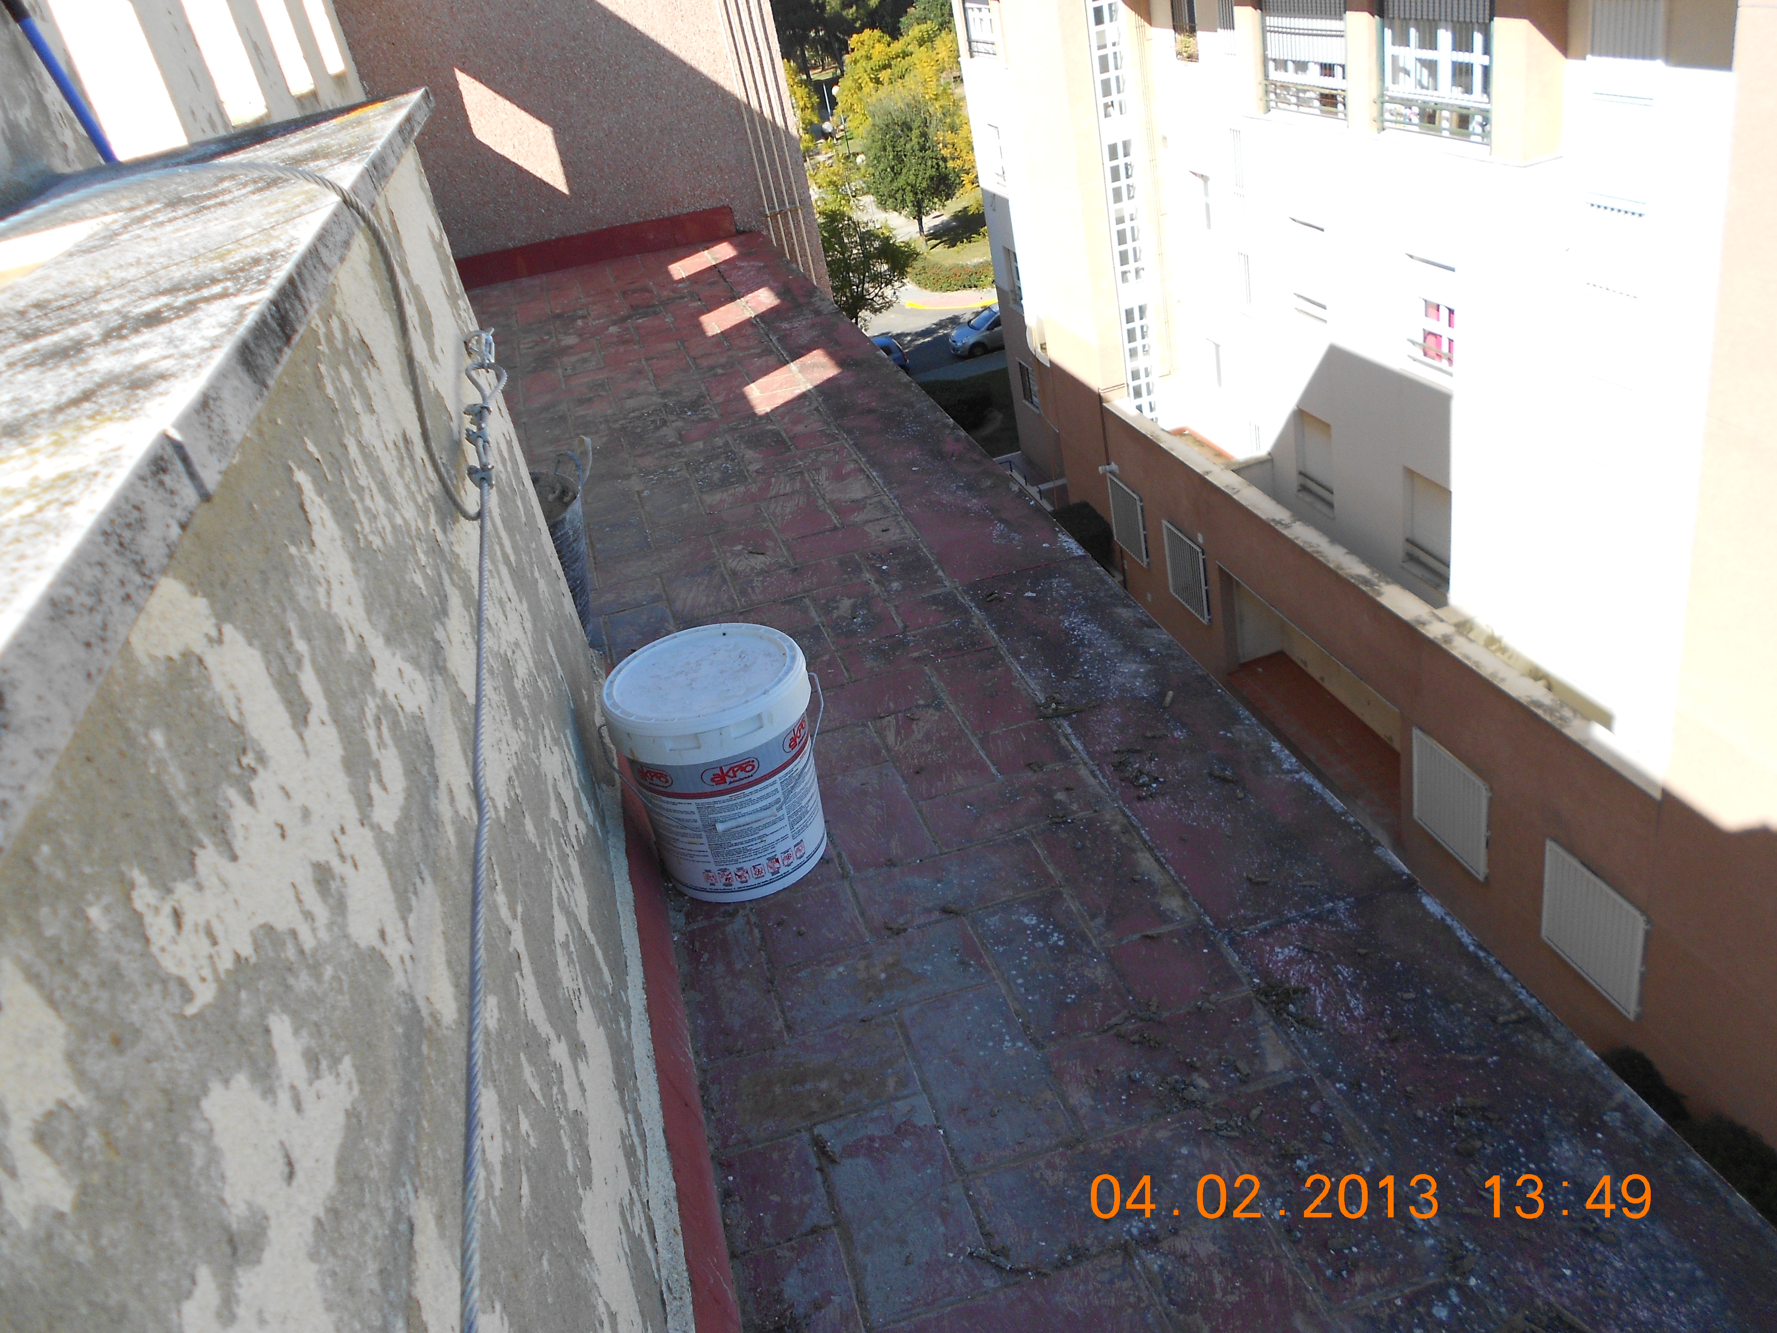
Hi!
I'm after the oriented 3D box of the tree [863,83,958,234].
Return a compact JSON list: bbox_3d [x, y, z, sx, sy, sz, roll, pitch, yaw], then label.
[{"bbox_3d":[1.107,-24.757,65.864,4.700,7.000,4.700,-16,28,-6],"label":"tree"}]

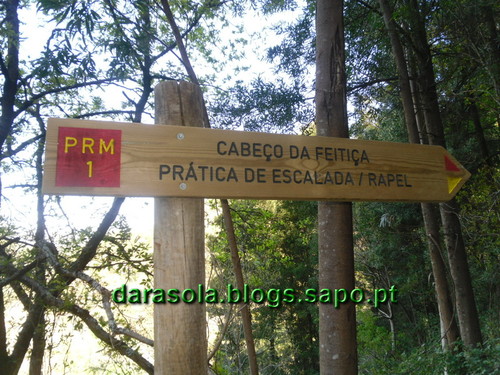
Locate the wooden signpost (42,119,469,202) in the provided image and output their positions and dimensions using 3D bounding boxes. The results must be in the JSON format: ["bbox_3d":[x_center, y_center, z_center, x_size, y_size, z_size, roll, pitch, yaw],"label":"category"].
[{"bbox_3d":[0.101,-0.045,0.954,1.047,0.150,0.035,1,-12,-18],"label":"wooden signpost"}]

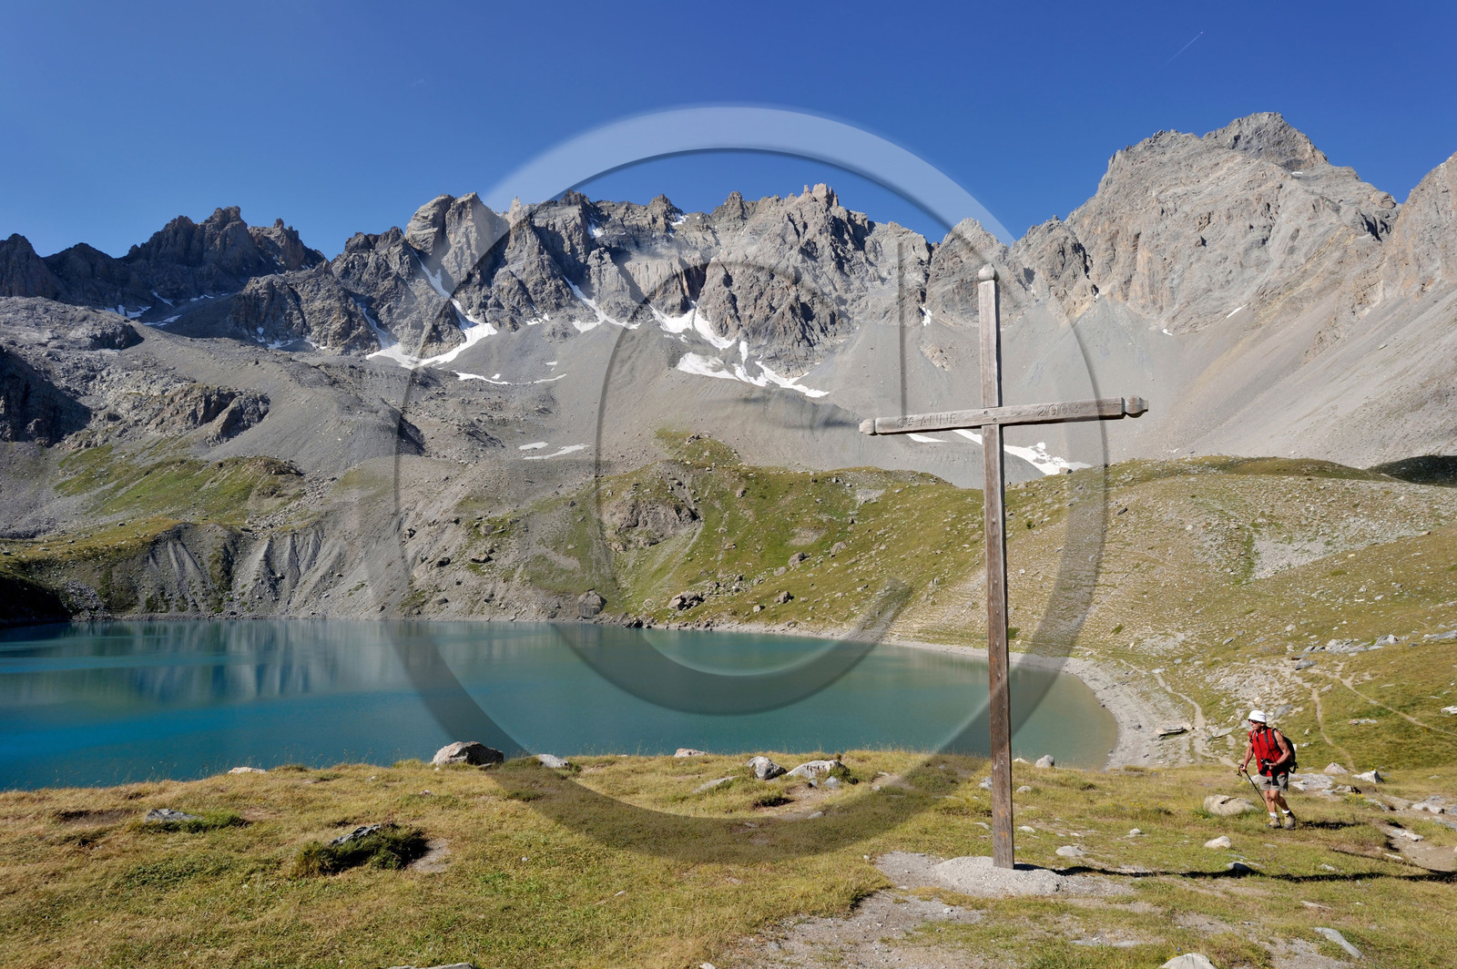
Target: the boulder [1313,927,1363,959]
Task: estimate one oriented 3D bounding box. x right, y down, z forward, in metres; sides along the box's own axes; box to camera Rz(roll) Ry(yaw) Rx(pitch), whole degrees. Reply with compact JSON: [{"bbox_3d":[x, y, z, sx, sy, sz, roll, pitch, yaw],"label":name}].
[{"bbox_3d":[4.223,3.178,5.602,0.200,0.110,0.420,-1,-5,17],"label":"boulder"}]

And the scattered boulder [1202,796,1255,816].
[{"bbox_3d":[8.007,5.117,12.915,0.760,0.260,0.500,-2,-5,22],"label":"scattered boulder"}]

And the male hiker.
[{"bbox_3d":[7.998,4.210,11.988,0.520,1.700,0.580,2,-5,-20],"label":"male hiker"}]

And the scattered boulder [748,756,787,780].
[{"bbox_3d":[0.519,3.852,11.015,0.500,0.300,0.400,0,-5,0],"label":"scattered boulder"}]

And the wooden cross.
[{"bbox_3d":[2.994,0.795,9.022,3.123,6.647,0.240,-2,-5,28],"label":"wooden cross"}]

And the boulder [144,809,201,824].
[{"bbox_3d":[-5.074,3.019,7.372,0.460,0.140,0.280,1,-5,-17],"label":"boulder"}]

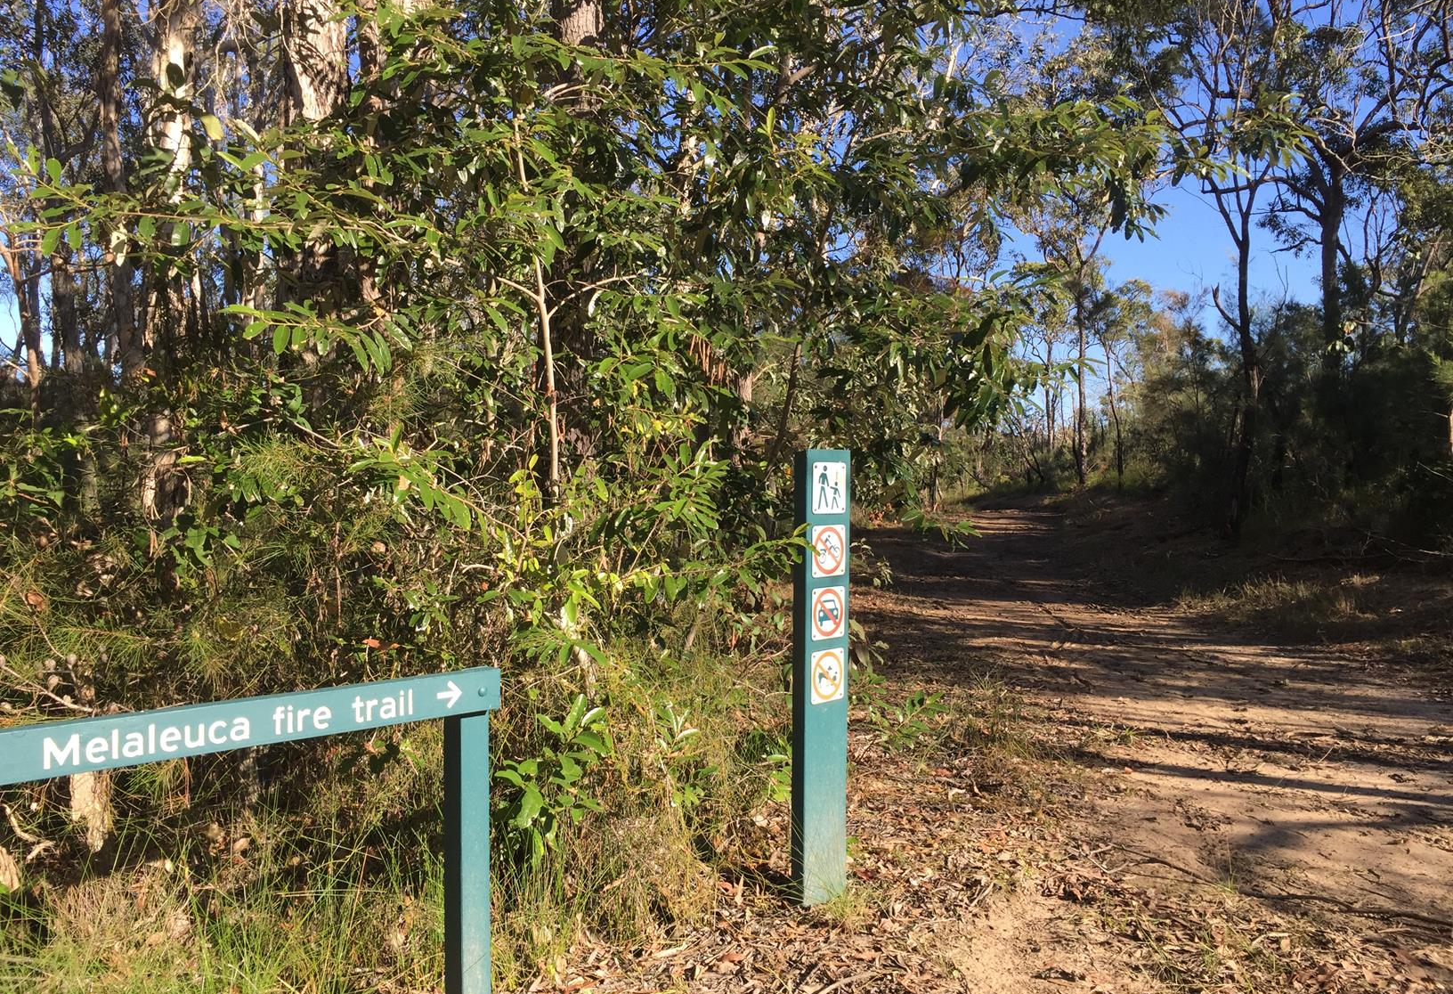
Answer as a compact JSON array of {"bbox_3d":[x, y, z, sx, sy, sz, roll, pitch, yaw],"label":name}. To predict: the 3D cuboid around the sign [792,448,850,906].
[{"bbox_3d":[0.282,0.528,3.641,0.047,1.335,0.199,2,2,45],"label":"sign"}]

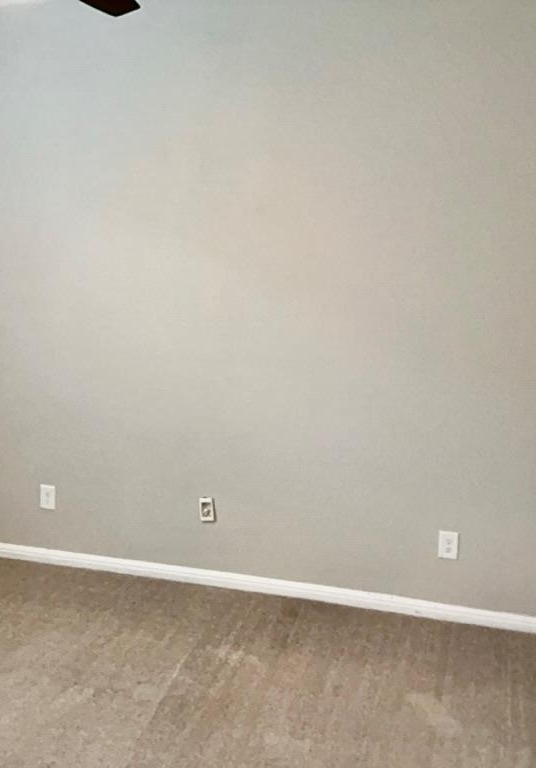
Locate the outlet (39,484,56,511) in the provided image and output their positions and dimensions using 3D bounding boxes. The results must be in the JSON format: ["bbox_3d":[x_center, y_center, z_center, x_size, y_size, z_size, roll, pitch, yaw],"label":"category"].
[{"bbox_3d":[-1.101,0.567,3.998,0.076,0.118,0.012,4,12,15],"label":"outlet"}]

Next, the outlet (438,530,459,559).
[{"bbox_3d":[0.794,0.711,3.516,0.076,0.118,0.010,4,13,15],"label":"outlet"}]

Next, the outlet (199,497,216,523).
[{"bbox_3d":[-0.289,0.599,3.802,0.068,0.112,0.015,4,13,15],"label":"outlet"}]

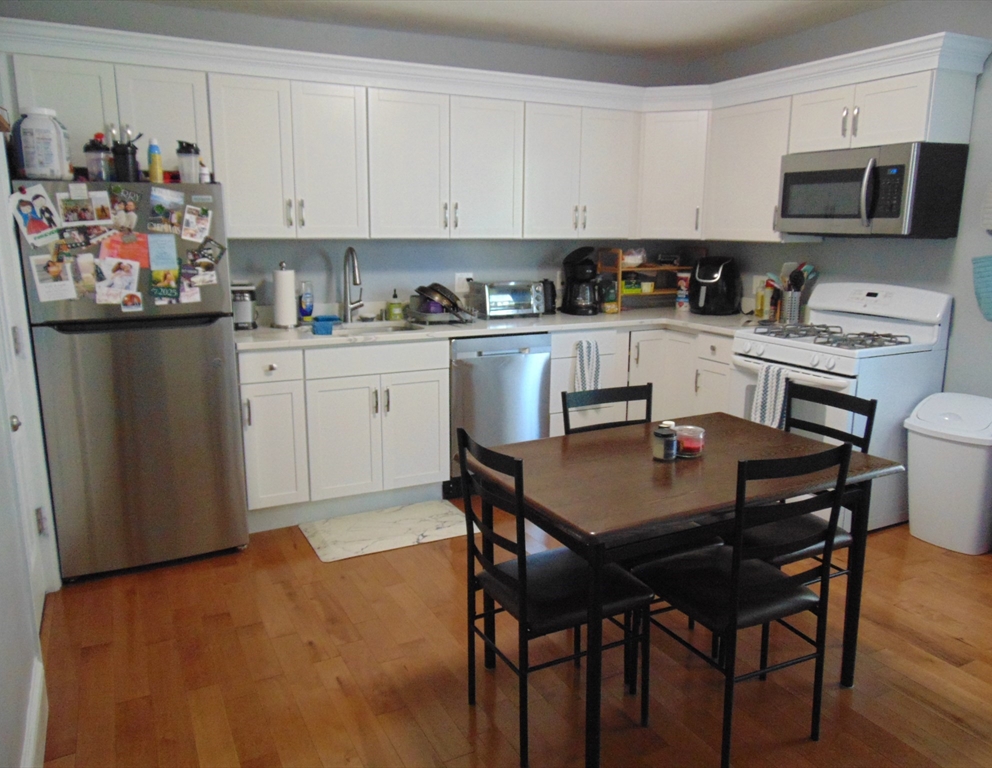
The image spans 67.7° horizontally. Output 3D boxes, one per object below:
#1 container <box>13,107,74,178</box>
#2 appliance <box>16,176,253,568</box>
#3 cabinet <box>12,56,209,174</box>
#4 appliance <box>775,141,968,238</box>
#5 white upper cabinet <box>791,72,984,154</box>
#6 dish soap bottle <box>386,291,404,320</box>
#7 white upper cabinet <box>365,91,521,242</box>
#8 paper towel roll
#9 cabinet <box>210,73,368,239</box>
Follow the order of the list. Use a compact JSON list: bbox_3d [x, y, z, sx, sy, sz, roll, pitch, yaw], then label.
[{"bbox_3d":[-1.758,-0.923,2.830,0.187,0.270,0.187,-5,13,-26],"label":"container"},{"bbox_3d":[-1.634,-0.064,3.372,0.745,1.635,0.760,-5,13,-26],"label":"appliance"},{"bbox_3d":[-1.736,-1.200,3.378,0.761,0.457,0.322,-5,13,-26],"label":"cabinet"},{"bbox_3d":[1.838,-0.950,3.667,0.398,0.412,0.758,-5,13,-26],"label":"appliance"},{"bbox_3d":[1.875,-1.308,3.646,0.319,0.300,0.763,-5,13,-26],"label":"white upper cabinet"},{"bbox_3d":[-0.576,-0.450,4.236,0.085,0.172,0.062,-5,13,-26],"label":"dish soap bottle"},{"bbox_3d":[-0.314,-1.187,4.117,0.911,0.746,0.313,-5,13,-26],"label":"white upper cabinet"},{"bbox_3d":[-1.106,-0.469,3.901,0.143,0.332,0.143,-5,13,-26],"label":"paper towel roll"},{"bbox_3d":[-1.060,-1.121,3.745,0.757,0.750,0.322,-5,13,-26],"label":"cabinet"}]

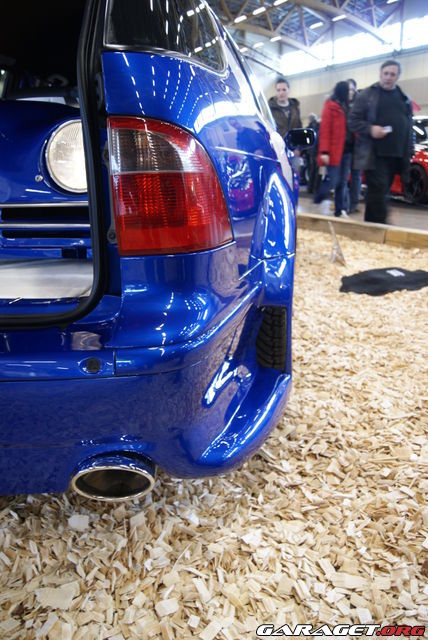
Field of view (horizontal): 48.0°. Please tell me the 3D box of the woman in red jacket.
[{"bbox_3d":[1.544,-2.152,6.212,0.500,1.650,0.460,5,21,21],"label":"woman in red jacket"}]

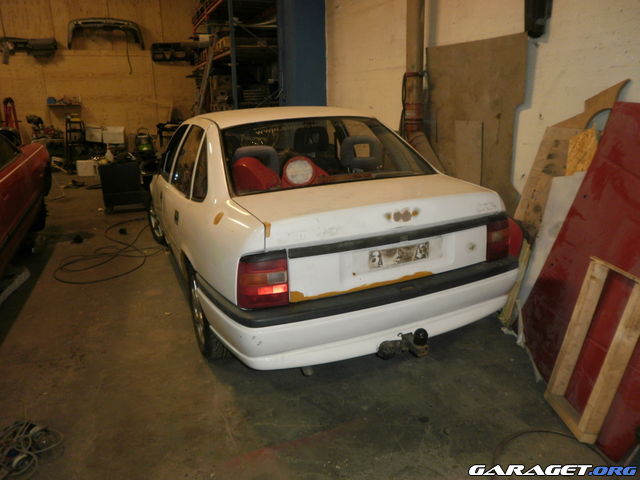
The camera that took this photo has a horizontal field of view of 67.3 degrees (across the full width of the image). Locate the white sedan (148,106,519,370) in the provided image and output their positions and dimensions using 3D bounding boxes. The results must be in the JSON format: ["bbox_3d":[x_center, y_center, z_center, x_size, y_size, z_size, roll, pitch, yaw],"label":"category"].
[{"bbox_3d":[-0.481,-0.393,4.099,1.700,1.400,4.380,-8,17,-22],"label":"white sedan"}]

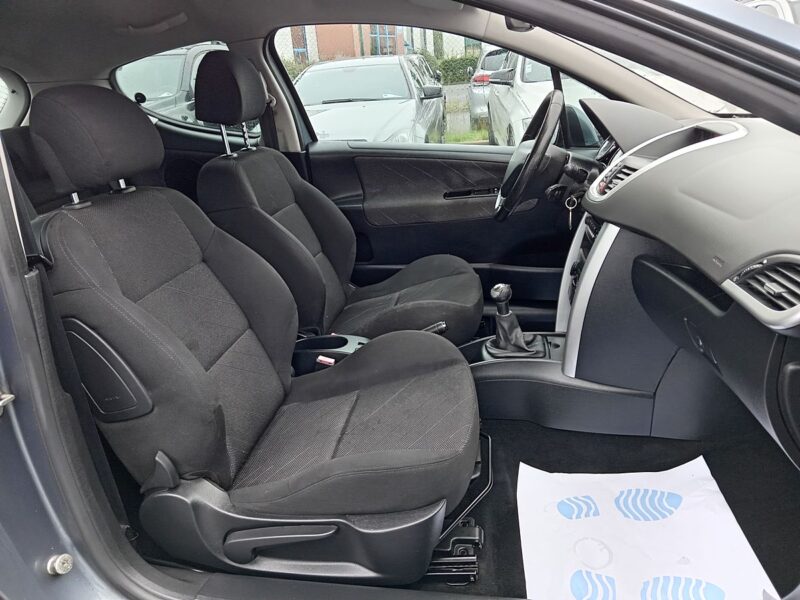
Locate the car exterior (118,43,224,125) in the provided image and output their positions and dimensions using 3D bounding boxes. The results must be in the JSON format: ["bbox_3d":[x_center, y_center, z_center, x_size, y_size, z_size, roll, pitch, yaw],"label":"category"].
[{"bbox_3d":[-3.084,-2.269,7.472,1.830,1.780,4.500,-1,21,7],"label":"car exterior"}]

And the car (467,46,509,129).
[{"bbox_3d":[2.498,-4.599,12.903,1.840,1.640,4.400,-1,21,8],"label":"car"}]

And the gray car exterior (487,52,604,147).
[{"bbox_3d":[2.015,-2.174,6.650,1.800,1.570,4.300,-2,21,5],"label":"gray car exterior"}]

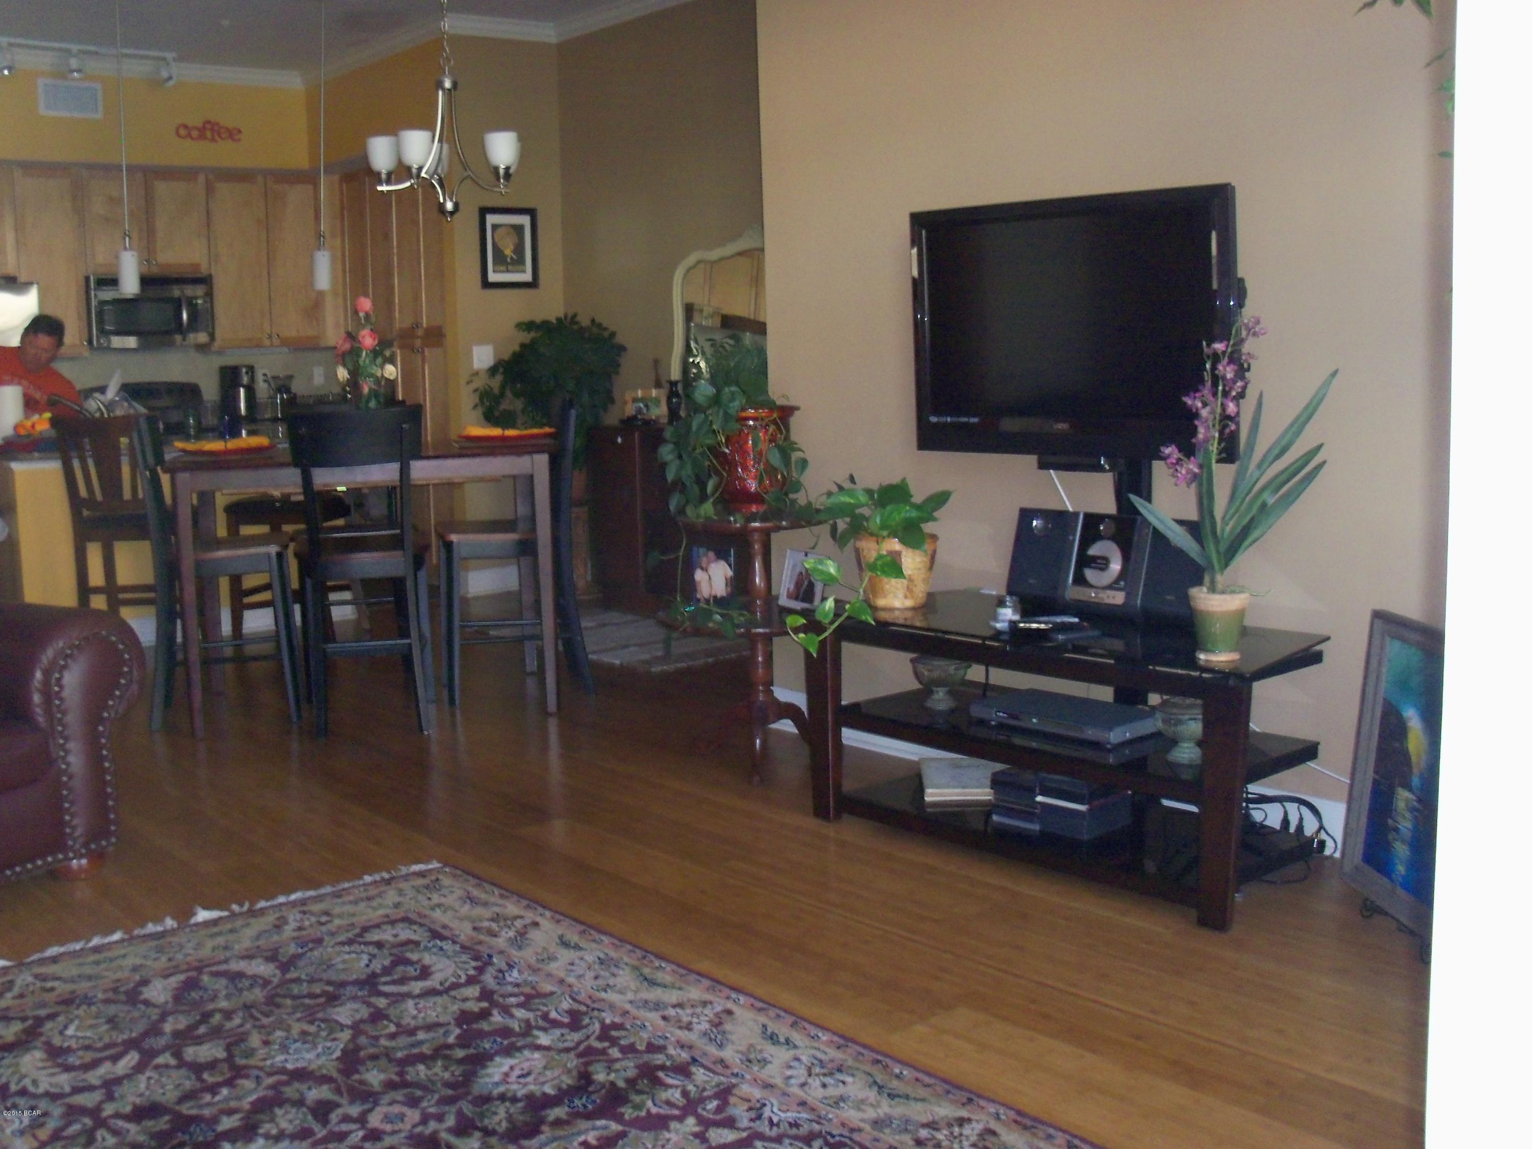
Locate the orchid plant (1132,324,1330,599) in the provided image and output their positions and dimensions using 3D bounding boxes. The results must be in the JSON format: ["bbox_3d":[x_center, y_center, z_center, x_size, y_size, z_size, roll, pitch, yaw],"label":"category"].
[{"bbox_3d":[0.991,-0.251,3.294,0.420,0.580,0.300,1,8,16],"label":"orchid plant"}]

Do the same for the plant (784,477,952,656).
[{"bbox_3d":[0.267,-0.017,4.041,0.420,0.440,0.340,-1,8,5],"label":"plant"}]

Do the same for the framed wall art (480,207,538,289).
[{"bbox_3d":[-1.339,-1.718,8.155,0.349,0.422,0.025,-8,10,-41],"label":"framed wall art"}]

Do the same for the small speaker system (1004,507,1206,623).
[{"bbox_3d":[0.837,-0.023,3.756,0.159,0.233,0.545,1,4,-41],"label":"small speaker system"}]

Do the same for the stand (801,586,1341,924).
[{"bbox_3d":[0.697,0.378,3.624,0.506,0.532,1.254,-8,10,-41],"label":"stand"}]

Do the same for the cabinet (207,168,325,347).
[{"bbox_3d":[-3.311,-2.036,10.126,0.760,1.109,0.330,-8,10,-40],"label":"cabinet"}]

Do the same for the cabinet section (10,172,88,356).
[{"bbox_3d":[-4.292,-1.849,9.223,0.390,1.075,0.320,-8,10,-40],"label":"cabinet section"}]

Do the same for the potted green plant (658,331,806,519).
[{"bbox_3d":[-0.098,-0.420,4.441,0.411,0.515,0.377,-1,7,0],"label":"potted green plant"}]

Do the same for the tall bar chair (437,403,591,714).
[{"bbox_3d":[-0.919,-0.095,5.559,0.525,1.051,0.446,-3,8,-14],"label":"tall bar chair"}]

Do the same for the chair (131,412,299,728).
[{"bbox_3d":[-1.926,-0.031,5.499,0.520,1.070,0.450,-3,8,-10],"label":"chair"}]

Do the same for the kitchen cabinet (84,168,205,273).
[{"bbox_3d":[-3.893,-2.166,9.608,0.760,0.620,0.330,-8,10,-40],"label":"kitchen cabinet"}]

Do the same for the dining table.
[{"bbox_3d":[-1.371,0.013,5.411,1.234,0.897,0.892,-3,8,-14],"label":"dining table"}]

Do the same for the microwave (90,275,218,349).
[{"bbox_3d":[-3.865,-1.632,9.661,0.755,0.430,0.400,-8,10,-40],"label":"microwave"}]

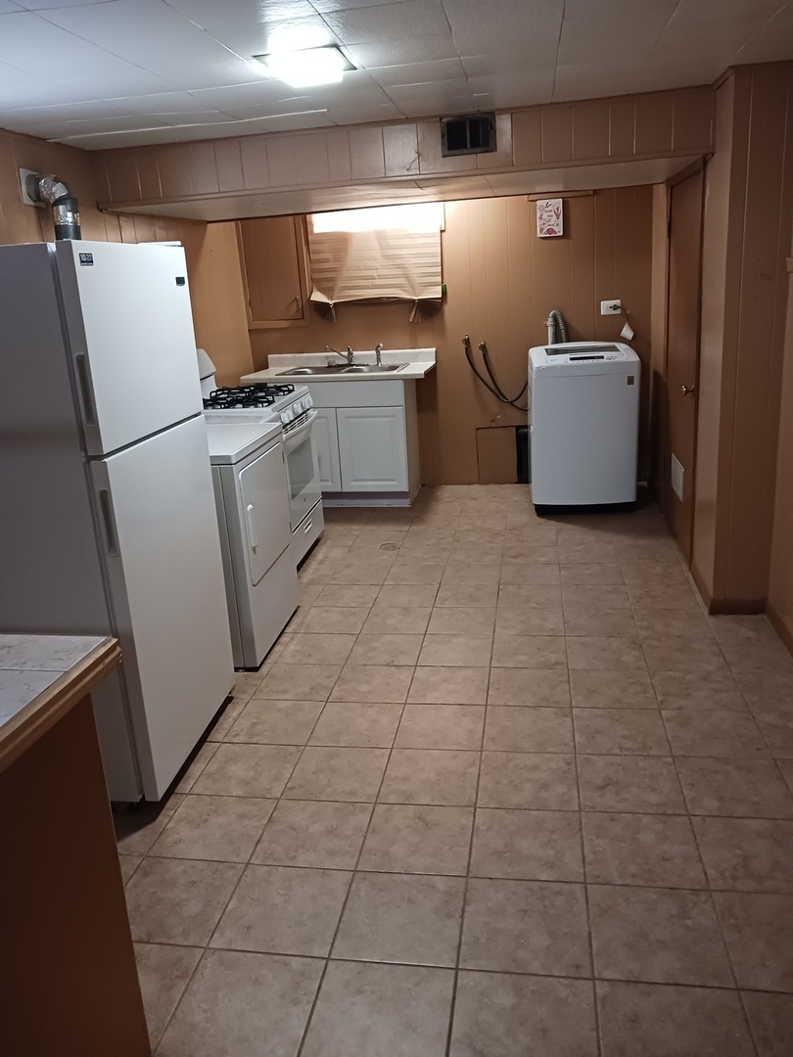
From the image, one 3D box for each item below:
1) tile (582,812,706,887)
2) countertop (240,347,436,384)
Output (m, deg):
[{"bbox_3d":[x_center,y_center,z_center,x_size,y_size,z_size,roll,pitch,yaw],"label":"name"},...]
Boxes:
[{"bbox_3d":[0.667,0.879,2.254,0.302,0.010,0.302,-1,17,10],"label":"tile"},{"bbox_3d":[-0.389,-1.152,5.840,1.271,0.135,0.648,-1,17,10],"label":"countertop"}]

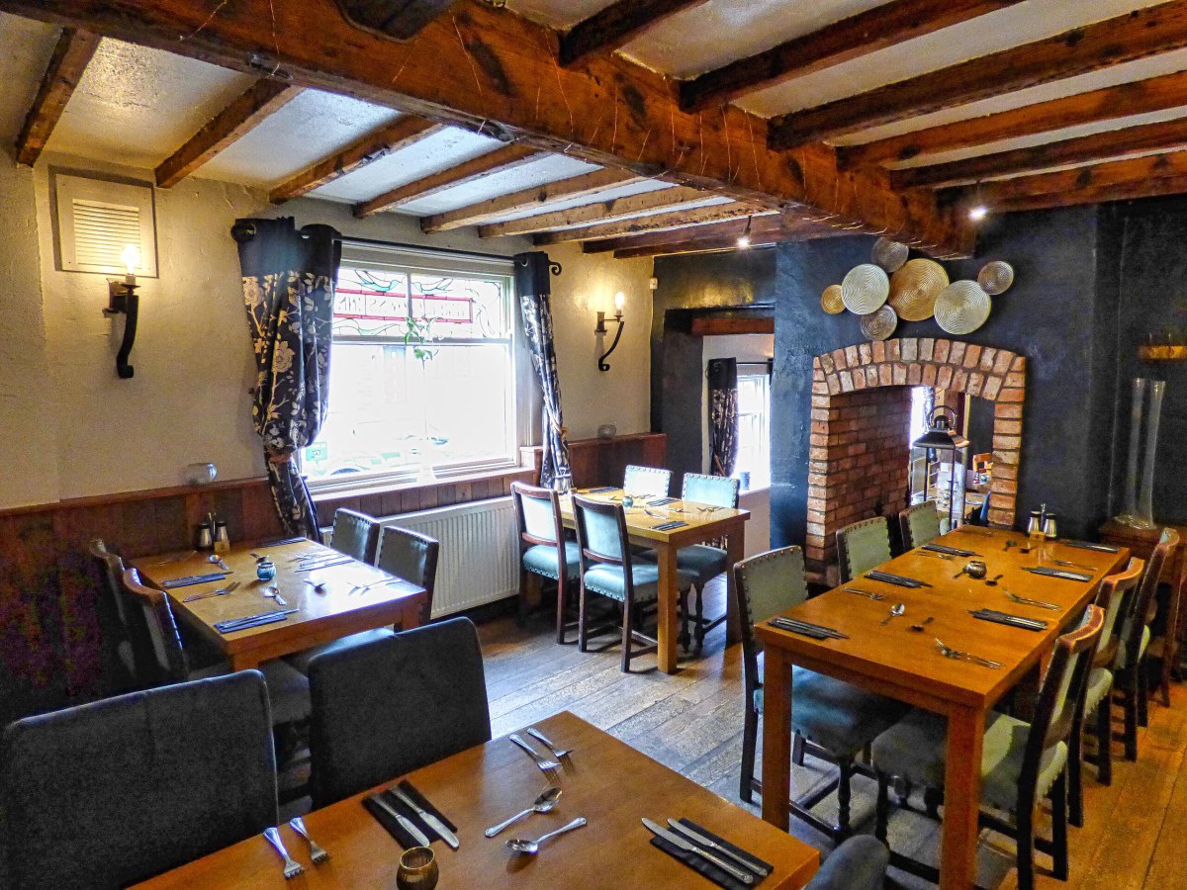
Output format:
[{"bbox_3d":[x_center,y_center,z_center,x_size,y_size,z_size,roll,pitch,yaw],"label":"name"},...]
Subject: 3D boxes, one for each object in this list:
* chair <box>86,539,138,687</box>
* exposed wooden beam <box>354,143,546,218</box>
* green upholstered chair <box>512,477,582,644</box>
[{"bbox_3d":[-1.735,0.850,2.885,0.530,0.920,0.440,-7,10,-43],"label":"chair"},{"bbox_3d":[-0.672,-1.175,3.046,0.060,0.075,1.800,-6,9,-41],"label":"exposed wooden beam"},{"bbox_3d":[-0.187,0.659,4.159,0.450,0.900,0.480,6,10,40],"label":"green upholstered chair"}]

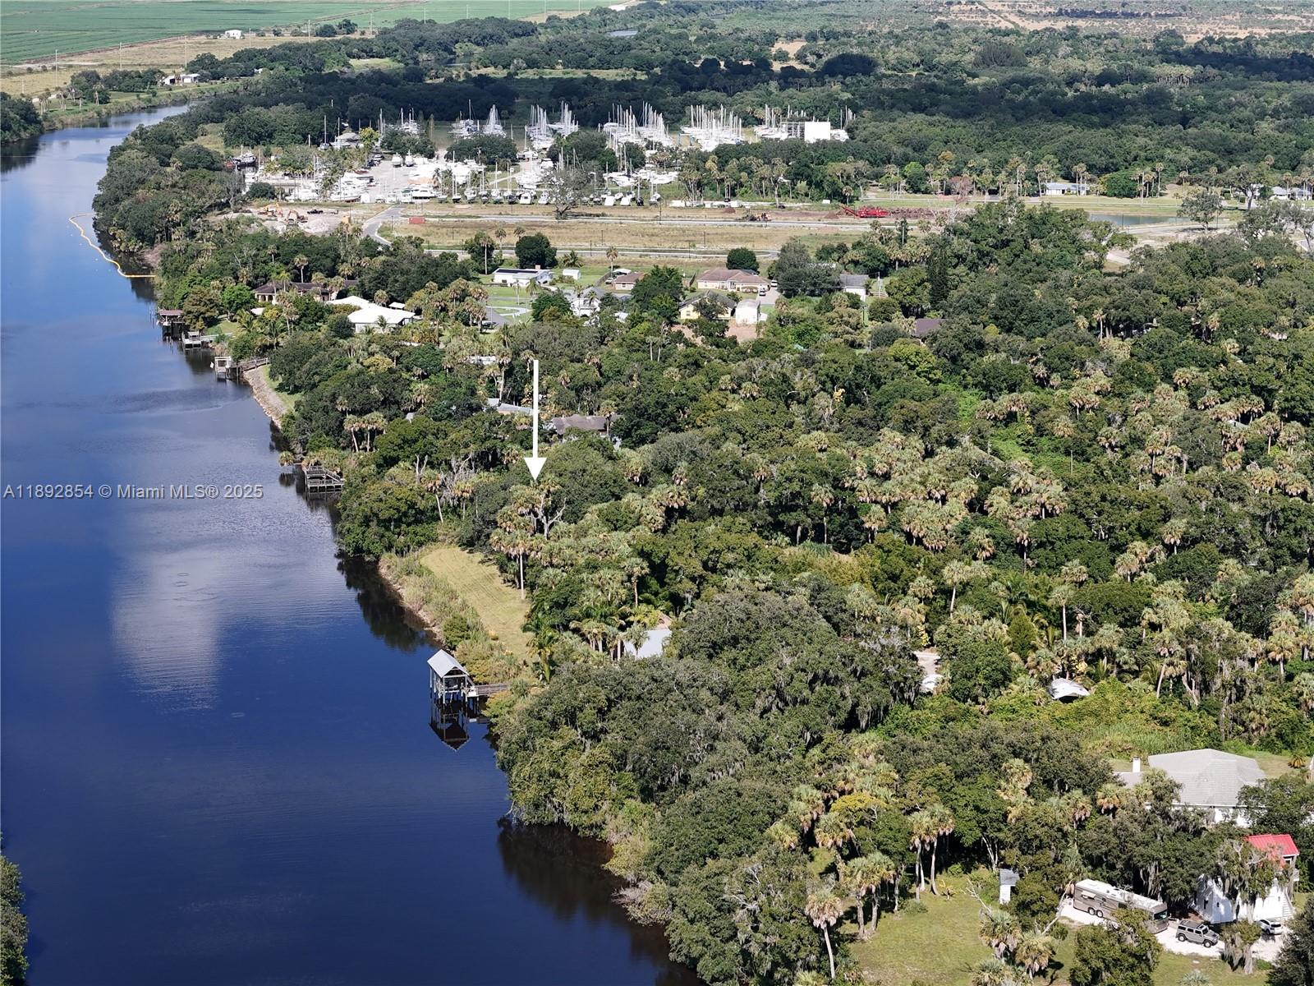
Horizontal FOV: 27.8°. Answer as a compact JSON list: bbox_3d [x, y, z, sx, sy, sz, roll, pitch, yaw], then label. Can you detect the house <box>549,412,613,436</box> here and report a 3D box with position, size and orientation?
[{"bbox_3d":[-16.760,-14.914,596.005,14.500,4.900,13.000,0,13,0],"label":"house"}]

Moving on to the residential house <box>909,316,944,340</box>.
[{"bbox_3d":[73.517,-43.093,716.916,13.500,5.200,12.500,2,13,10],"label":"residential house"}]

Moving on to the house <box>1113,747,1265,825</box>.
[{"bbox_3d":[71.885,38.878,359.504,20.500,6.900,18.500,1,13,6],"label":"house"}]

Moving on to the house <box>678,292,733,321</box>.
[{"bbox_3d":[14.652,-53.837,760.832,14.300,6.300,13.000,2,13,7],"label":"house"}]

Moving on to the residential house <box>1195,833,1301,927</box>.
[{"bbox_3d":[71.267,46.479,324.051,10.600,8.100,10.000,-2,13,-10],"label":"residential house"}]

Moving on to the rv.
[{"bbox_3d":[55.802,49.851,319.691,2.580,3.500,11.787,-13,18,-43],"label":"rv"}]

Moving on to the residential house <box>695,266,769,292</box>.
[{"bbox_3d":[22.864,-65.449,812.921,22.000,5.400,16.000,0,13,1],"label":"residential house"}]

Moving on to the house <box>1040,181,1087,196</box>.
[{"bbox_3d":[162.135,-121.075,1054.901,18.500,4.500,11.000,2,13,7],"label":"house"}]

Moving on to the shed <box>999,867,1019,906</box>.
[{"bbox_3d":[43.193,48.456,326.593,2.300,3.100,3.300,0,13,0],"label":"shed"}]

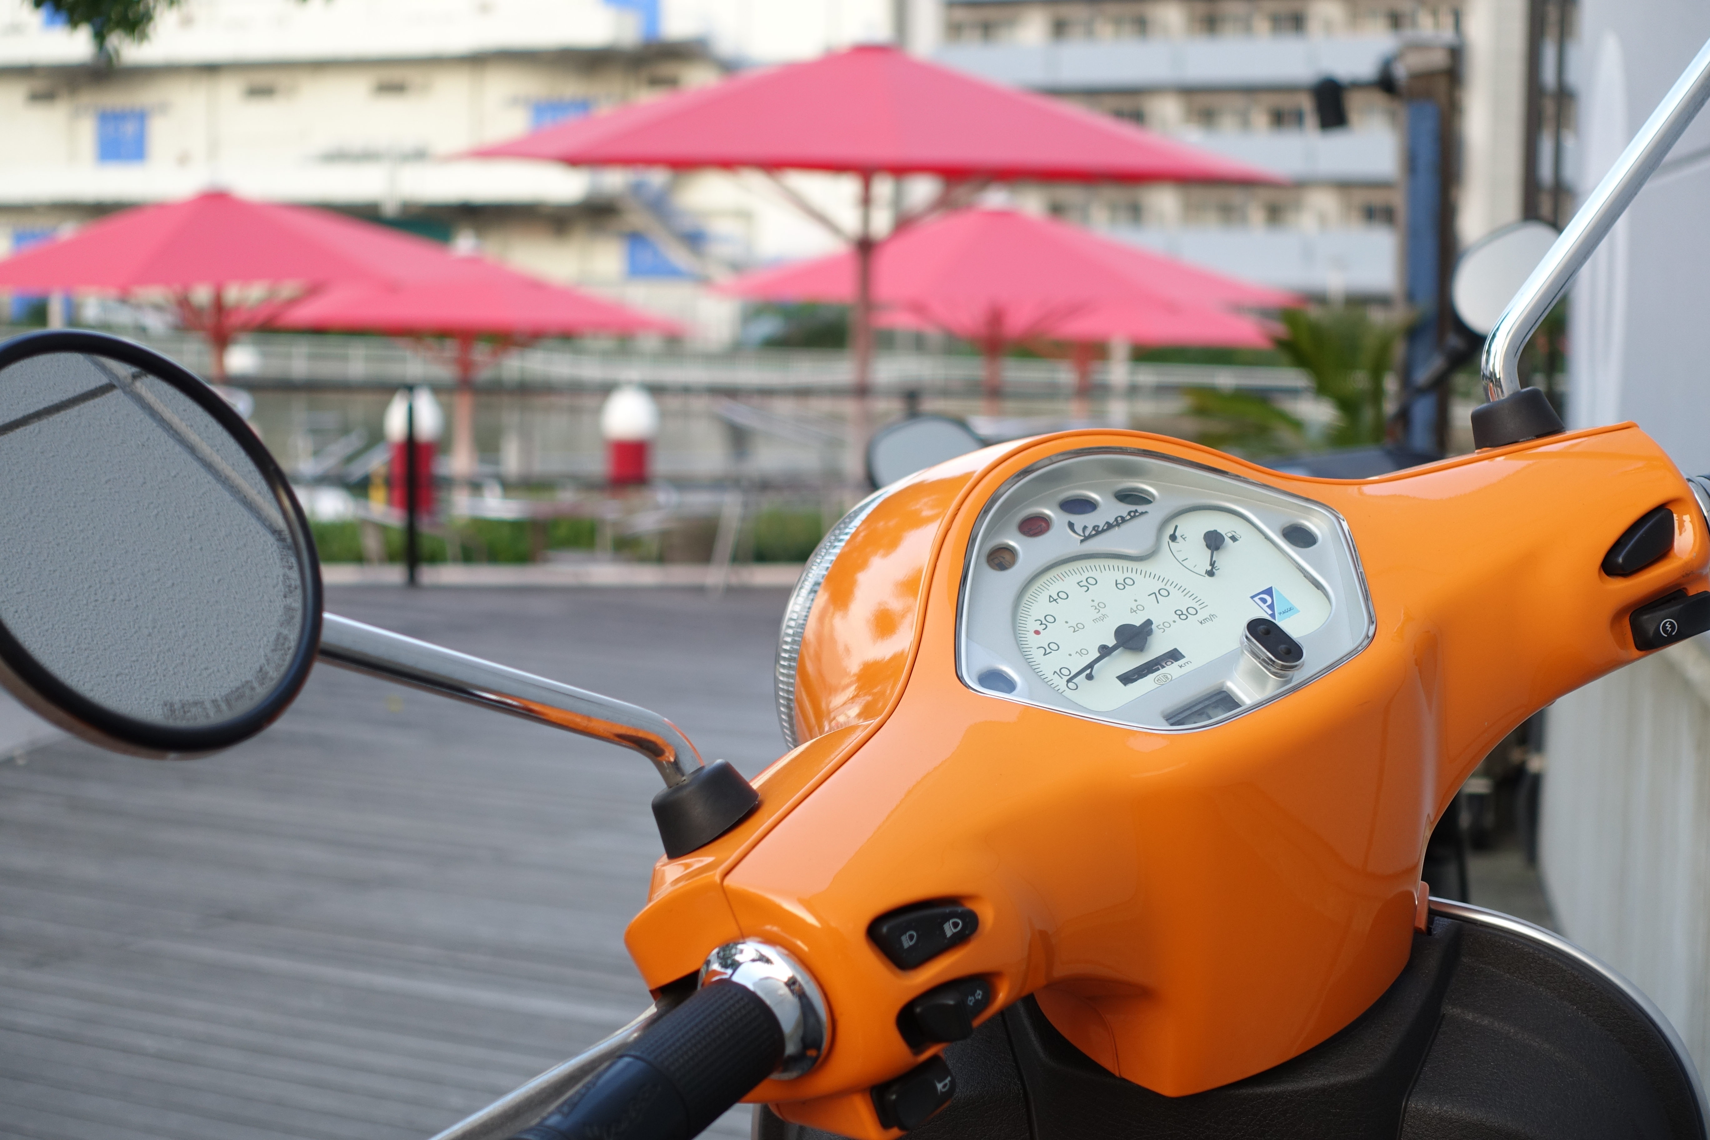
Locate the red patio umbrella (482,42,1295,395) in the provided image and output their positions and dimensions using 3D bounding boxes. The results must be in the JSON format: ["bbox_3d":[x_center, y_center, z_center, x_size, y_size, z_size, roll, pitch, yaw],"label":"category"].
[{"bbox_3d":[0.076,-1.248,16.574,4.050,2.720,4.050,1,3,0],"label":"red patio umbrella"}]

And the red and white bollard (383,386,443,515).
[{"bbox_3d":[-2.596,-0.658,19.538,0.340,0.850,0.340,0,5,-7],"label":"red and white bollard"}]

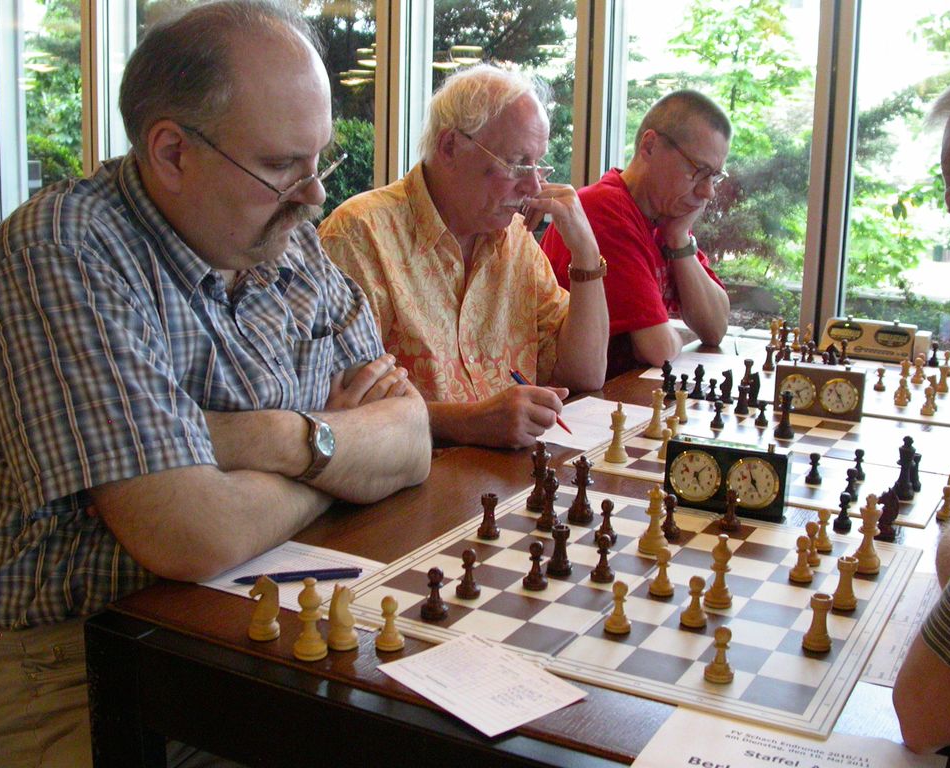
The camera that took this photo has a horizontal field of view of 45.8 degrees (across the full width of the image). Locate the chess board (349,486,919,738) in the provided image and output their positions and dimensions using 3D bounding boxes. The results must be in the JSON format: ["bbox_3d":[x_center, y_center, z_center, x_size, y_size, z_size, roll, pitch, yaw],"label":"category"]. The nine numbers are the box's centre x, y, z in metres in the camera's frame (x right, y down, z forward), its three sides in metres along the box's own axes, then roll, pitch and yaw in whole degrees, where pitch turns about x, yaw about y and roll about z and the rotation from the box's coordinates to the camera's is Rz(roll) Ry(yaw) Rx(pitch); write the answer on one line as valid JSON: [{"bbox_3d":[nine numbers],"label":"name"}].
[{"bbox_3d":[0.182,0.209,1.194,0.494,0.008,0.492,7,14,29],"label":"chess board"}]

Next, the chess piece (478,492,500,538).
[{"bbox_3d":[0.017,0.153,1.312,0.027,0.052,0.027,1,12,0],"label":"chess piece"}]

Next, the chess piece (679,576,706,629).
[{"bbox_3d":[0.204,0.199,1.037,0.026,0.048,0.026,8,13,29],"label":"chess piece"}]

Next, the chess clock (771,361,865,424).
[{"bbox_3d":[0.604,0.012,1.958,0.150,0.090,0.050,7,13,27],"label":"chess clock"}]

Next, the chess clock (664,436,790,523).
[{"bbox_3d":[0.313,0.114,1.383,0.149,0.090,0.045,7,13,26],"label":"chess clock"}]

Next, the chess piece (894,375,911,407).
[{"bbox_3d":[0.758,0.015,1.993,0.025,0.049,0.025,8,13,29],"label":"chess piece"}]

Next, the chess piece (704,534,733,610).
[{"bbox_3d":[0.245,0.184,1.116,0.028,0.074,0.028,7,14,29],"label":"chess piece"}]

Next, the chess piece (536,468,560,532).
[{"bbox_3d":[0.088,0.137,1.336,0.028,0.073,0.028,1,12,4],"label":"chess piece"}]

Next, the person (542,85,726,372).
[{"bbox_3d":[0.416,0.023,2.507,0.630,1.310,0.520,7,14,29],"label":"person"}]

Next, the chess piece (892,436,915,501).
[{"bbox_3d":[0.568,0.110,1.472,0.030,0.084,0.030,7,14,29],"label":"chess piece"}]

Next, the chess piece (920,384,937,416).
[{"bbox_3d":[0.776,0.030,1.921,0.025,0.049,0.025,8,13,29],"label":"chess piece"}]

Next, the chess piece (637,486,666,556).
[{"bbox_3d":[0.198,0.146,1.228,0.033,0.076,0.033,8,13,29],"label":"chess piece"}]

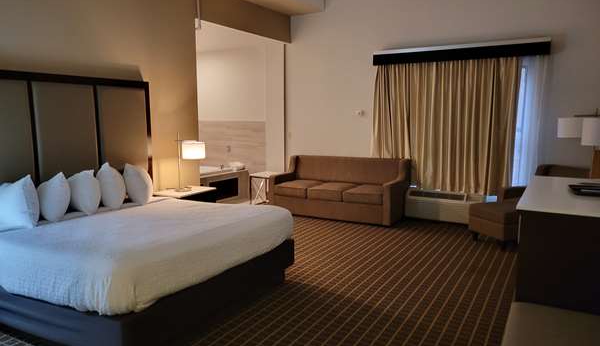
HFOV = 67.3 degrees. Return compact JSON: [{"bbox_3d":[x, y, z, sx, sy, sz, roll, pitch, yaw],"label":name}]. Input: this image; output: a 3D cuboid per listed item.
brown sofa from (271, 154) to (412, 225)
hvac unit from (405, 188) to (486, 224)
[{"bbox_3d":[0.615,0.225,7.152,2.016,0.864,0.872,4,9,30],"label":"brown sofa"},{"bbox_3d":[2.178,0.493,6.685,1.168,0.424,0.248,4,9,30],"label":"hvac unit"}]

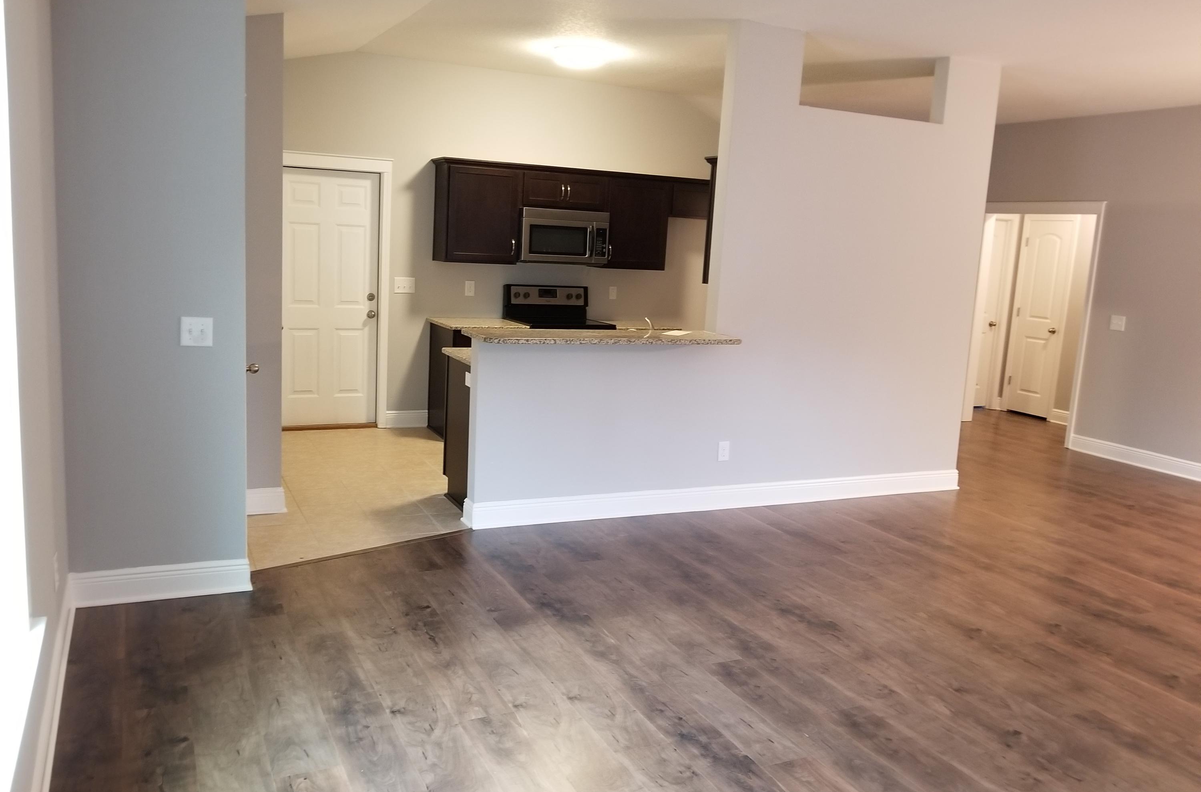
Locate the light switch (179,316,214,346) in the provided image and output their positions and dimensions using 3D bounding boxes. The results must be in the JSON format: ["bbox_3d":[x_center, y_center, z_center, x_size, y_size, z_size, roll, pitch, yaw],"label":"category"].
[{"bbox_3d":[-1.614,-0.256,3.609,0.117,0.115,0.010,-1,10,-26],"label":"light switch"}]

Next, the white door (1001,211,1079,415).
[{"bbox_3d":[4.718,-0.812,9.738,0.045,2.070,0.570,-1,10,-26],"label":"white door"}]

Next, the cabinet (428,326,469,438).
[{"bbox_3d":[-1.023,-0.131,7.315,0.600,0.880,0.610,-1,10,-26],"label":"cabinet"}]

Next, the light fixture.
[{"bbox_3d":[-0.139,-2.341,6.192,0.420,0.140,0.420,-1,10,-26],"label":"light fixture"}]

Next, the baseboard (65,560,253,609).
[{"bbox_3d":[-1.783,0.764,3.709,0.670,0.141,0.018,-1,10,-26],"label":"baseboard"}]

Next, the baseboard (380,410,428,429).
[{"bbox_3d":[-1.615,0.195,7.420,0.420,0.141,0.018,-1,10,-26],"label":"baseboard"}]

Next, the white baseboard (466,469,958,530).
[{"bbox_3d":[0.913,0.616,5.594,3.540,0.141,0.018,-1,10,-26],"label":"white baseboard"}]

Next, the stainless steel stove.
[{"bbox_3d":[-0.360,-0.296,7.563,0.760,1.200,0.680,-1,10,-26],"label":"stainless steel stove"}]

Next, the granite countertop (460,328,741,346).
[{"bbox_3d":[0.026,-0.322,4.965,1.530,0.033,0.410,-1,10,-26],"label":"granite countertop"}]

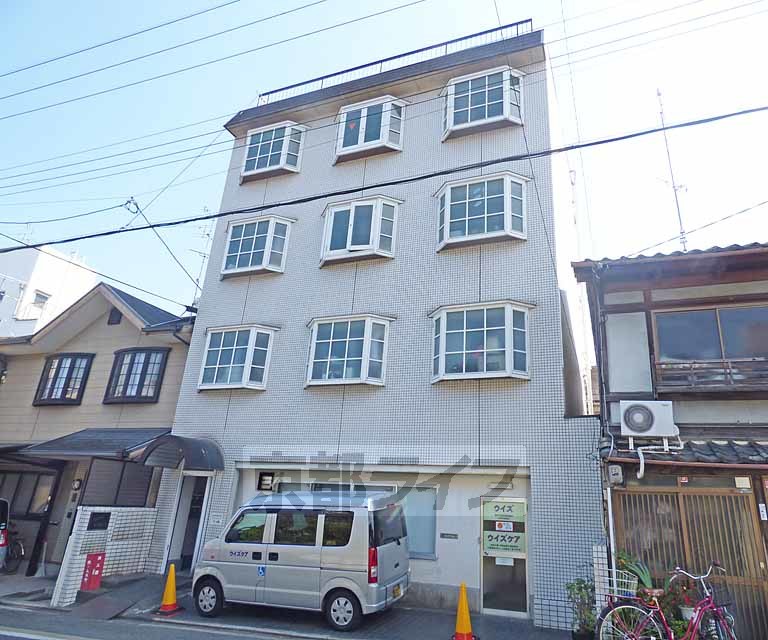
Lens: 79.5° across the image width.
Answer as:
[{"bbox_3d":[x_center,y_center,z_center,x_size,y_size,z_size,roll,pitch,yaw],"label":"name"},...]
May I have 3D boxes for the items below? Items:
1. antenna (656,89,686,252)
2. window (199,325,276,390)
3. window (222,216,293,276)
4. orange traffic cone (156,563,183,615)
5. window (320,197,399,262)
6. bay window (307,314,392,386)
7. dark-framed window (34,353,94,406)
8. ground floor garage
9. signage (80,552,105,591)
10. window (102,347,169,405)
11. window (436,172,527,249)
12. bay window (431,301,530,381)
[{"bbox_3d":[6.646,-3.453,10.648,0.650,4.600,0.600,-4,-21,21],"label":"antenna"},{"bbox_3d":[-3.423,0.857,10.409,1.900,1.450,0.370,-4,-21,21],"label":"window"},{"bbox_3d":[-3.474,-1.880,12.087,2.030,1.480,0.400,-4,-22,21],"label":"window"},{"bbox_3d":[-3.583,4.571,7.874,0.380,0.700,0.380,-4,-22,21],"label":"orange traffic cone"},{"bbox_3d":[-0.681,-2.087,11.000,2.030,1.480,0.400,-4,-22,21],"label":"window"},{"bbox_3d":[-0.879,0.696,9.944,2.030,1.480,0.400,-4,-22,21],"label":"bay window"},{"bbox_3d":[-9.188,1.683,13.103,1.900,1.400,0.280,-4,-22,21],"label":"dark-framed window"},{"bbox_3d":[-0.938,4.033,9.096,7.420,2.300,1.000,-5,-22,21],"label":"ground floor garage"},{"bbox_3d":[-5.395,4.666,8.606,0.030,0.590,0.420,-4,-21,21],"label":"signage"},{"bbox_3d":[-6.284,1.375,11.529,1.880,1.360,0.320,-4,-21,21],"label":"window"},{"bbox_3d":[1.926,-2.216,9.386,1.900,1.450,0.370,-4,-21,21],"label":"window"},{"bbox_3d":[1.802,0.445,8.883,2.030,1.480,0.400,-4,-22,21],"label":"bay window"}]

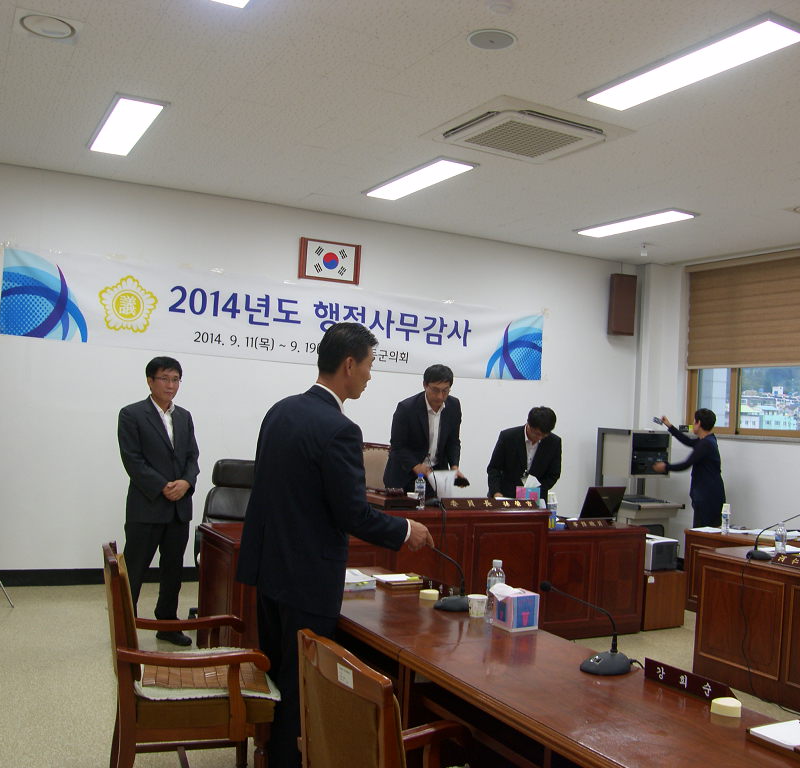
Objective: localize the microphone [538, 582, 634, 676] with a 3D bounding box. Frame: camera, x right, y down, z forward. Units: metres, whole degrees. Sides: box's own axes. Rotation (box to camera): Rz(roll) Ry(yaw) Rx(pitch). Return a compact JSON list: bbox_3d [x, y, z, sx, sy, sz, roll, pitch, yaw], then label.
[{"bbox_3d":[0.556,0.729,2.505,0.350,0.280,0.130,3,-1,-29],"label":"microphone"}]

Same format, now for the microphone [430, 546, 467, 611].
[{"bbox_3d":[0.165,0.720,3.169,0.330,0.280,0.130,3,-1,-29],"label":"microphone"}]

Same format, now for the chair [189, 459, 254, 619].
[{"bbox_3d":[-1.114,1.041,5.500,0.640,1.100,0.650,3,-1,-12],"label":"chair"}]

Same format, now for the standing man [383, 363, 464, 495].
[{"bbox_3d":[0.141,0.697,5.765,0.520,1.680,0.420,3,-1,-14],"label":"standing man"}]

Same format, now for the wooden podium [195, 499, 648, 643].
[{"bbox_3d":[0.253,1.213,5.315,2.940,0.850,0.740,3,-1,-29],"label":"wooden podium"}]

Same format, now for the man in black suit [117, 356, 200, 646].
[{"bbox_3d":[-1.462,0.697,5.030,0.500,1.735,0.340,4,-2,-37],"label":"man in black suit"}]

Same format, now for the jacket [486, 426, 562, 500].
[{"bbox_3d":[0.908,0.611,6.104,0.540,0.600,0.440,3,-1,-9],"label":"jacket"}]

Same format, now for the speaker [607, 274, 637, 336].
[{"bbox_3d":[2.297,-0.817,8.551,0.235,0.620,0.200,3,-1,-6],"label":"speaker"}]

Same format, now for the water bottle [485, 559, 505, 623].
[{"bbox_3d":[0.354,0.757,3.044,0.067,0.224,0.067,3,-1,0],"label":"water bottle"}]

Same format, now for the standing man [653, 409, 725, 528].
[{"bbox_3d":[2.490,1.005,7.191,0.600,1.620,0.460,2,-1,28],"label":"standing man"}]

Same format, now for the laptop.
[{"bbox_3d":[1.432,0.888,6.157,0.350,0.245,0.320,4,-1,-28],"label":"laptop"}]

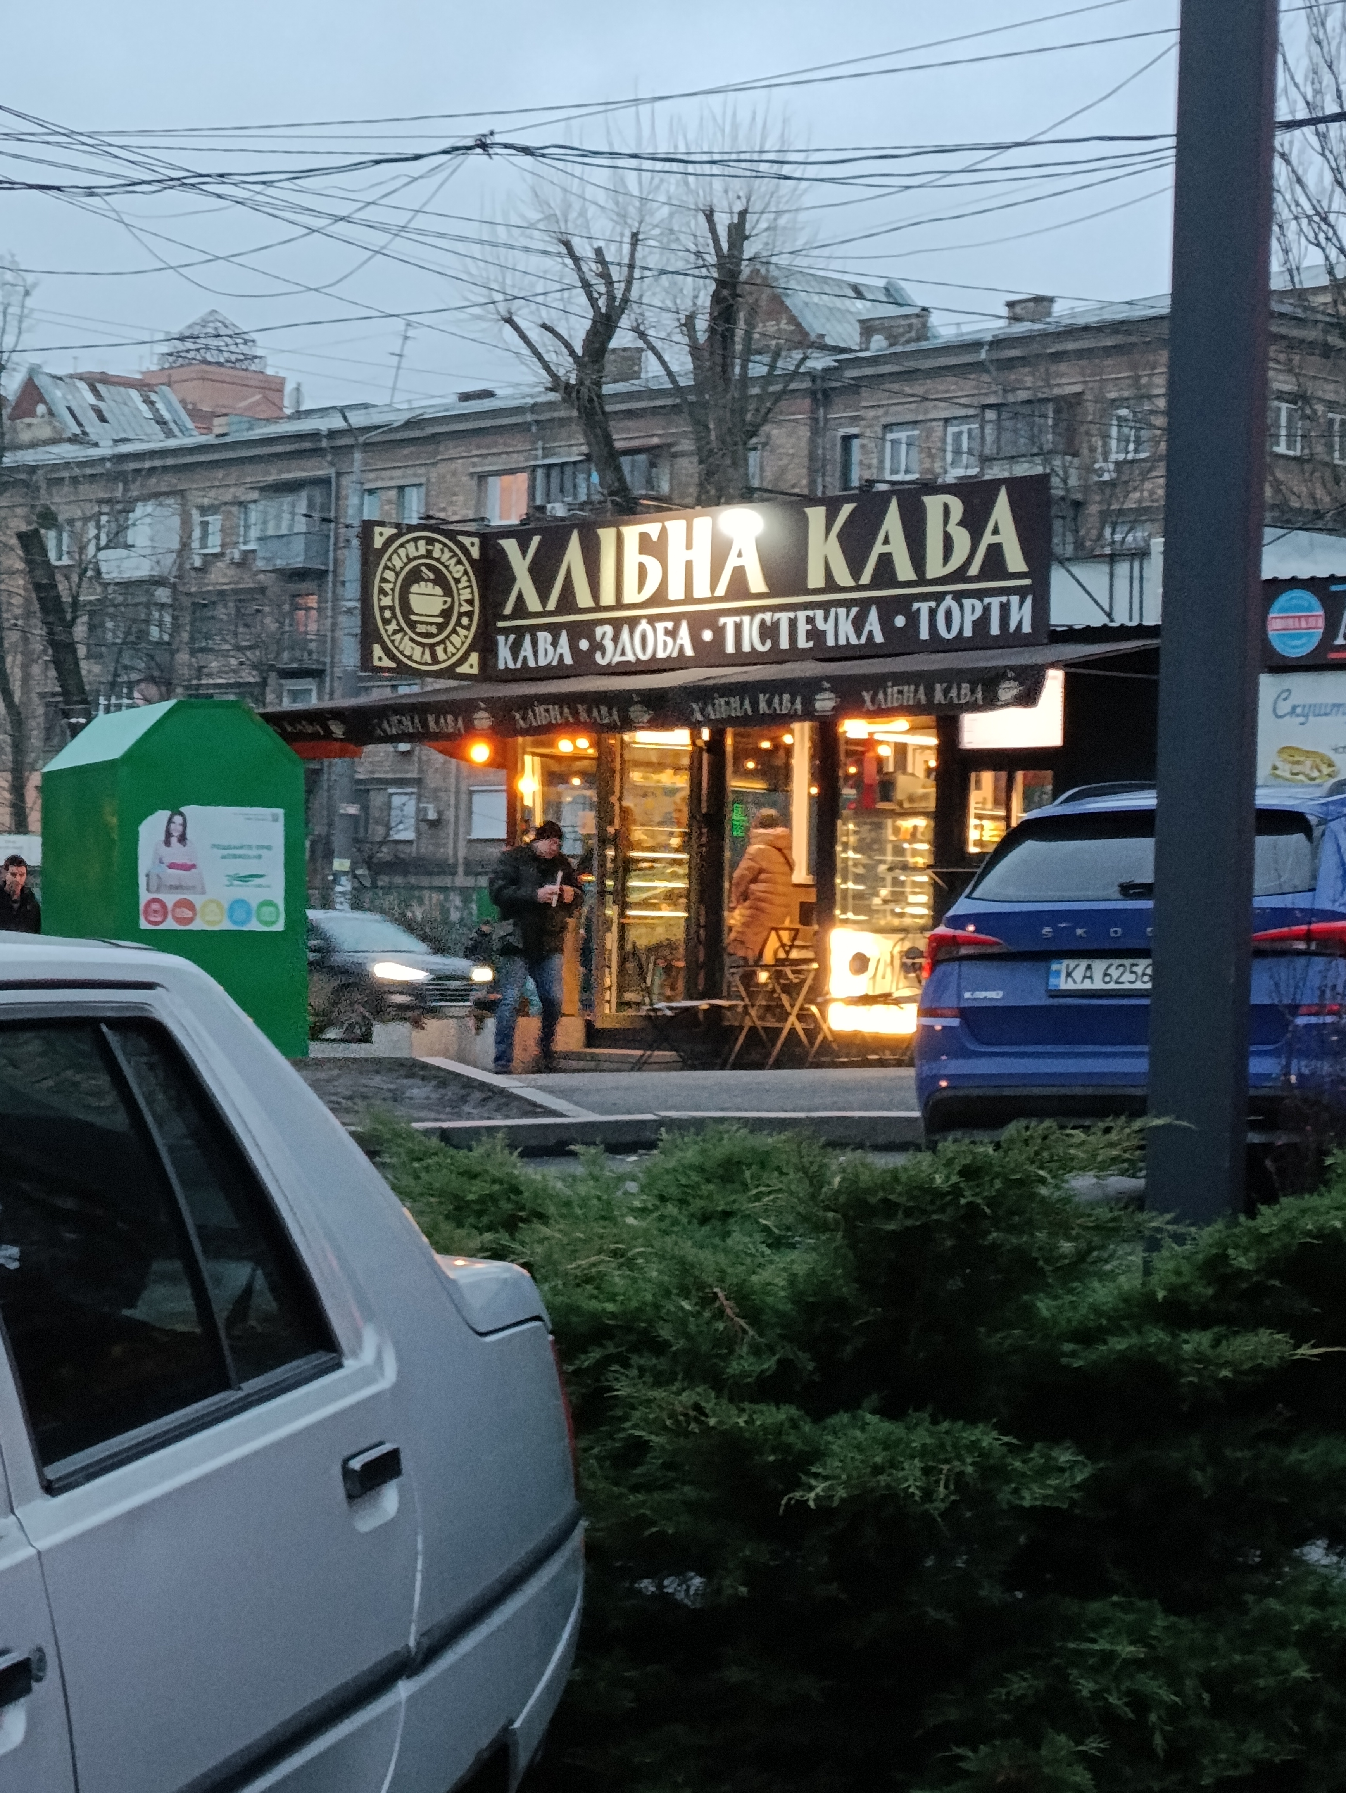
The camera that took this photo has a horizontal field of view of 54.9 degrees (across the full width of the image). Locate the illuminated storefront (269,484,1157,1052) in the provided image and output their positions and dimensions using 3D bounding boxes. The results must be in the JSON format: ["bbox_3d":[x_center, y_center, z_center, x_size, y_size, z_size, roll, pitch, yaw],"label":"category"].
[{"bbox_3d":[0.400,-0.740,9.600,5.800,3.900,2.900,1,2,18],"label":"illuminated storefront"}]

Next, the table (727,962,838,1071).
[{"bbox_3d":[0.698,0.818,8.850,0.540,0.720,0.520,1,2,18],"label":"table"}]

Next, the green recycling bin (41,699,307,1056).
[{"bbox_3d":[-3.420,-0.110,8.850,1.240,2.370,1.420,0,2,-41],"label":"green recycling bin"}]

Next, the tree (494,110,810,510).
[{"bbox_3d":[-0.260,-4.200,15.900,3.600,10.400,3.300,1,2,18],"label":"tree"}]

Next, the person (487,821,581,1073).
[{"bbox_3d":[-0.984,0.364,9.100,0.540,1.770,0.440,0,2,-38],"label":"person"}]

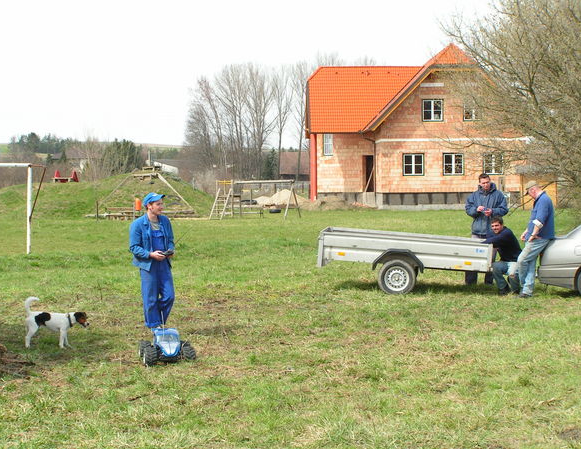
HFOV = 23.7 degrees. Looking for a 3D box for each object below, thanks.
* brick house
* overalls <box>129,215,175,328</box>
[{"bbox_3d":[7.737,-6.138,88.500,13.500,10.000,12.300,0,2,1],"label":"brick house"},{"bbox_3d":[-1.735,0.591,17.400,0.560,1.440,0.420,-1,2,-30],"label":"overalls"}]

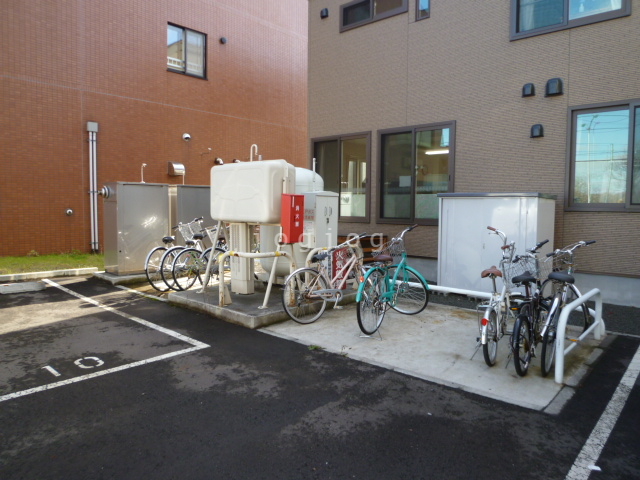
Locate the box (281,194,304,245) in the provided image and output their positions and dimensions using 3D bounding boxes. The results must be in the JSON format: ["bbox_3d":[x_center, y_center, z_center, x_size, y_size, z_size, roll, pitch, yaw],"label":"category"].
[{"bbox_3d":[-0.337,-0.265,5.611,0.160,0.594,0.237,5,6,41],"label":"box"}]

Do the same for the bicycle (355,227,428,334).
[{"bbox_3d":[0.790,0.447,5.125,0.620,1.120,1.520,4,6,33],"label":"bicycle"}]

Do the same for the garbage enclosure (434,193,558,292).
[{"bbox_3d":[2.894,0.036,7.375,1.558,1.617,0.956,5,6,42],"label":"garbage enclosure"}]

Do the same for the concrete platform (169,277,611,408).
[{"bbox_3d":[0.490,0.913,5.845,5.321,0.191,2.528,5,6,42],"label":"concrete platform"}]

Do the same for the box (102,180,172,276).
[{"bbox_3d":[-3.464,-0.244,8.422,0.514,1.624,1.014,5,6,42],"label":"box"}]

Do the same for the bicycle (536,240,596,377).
[{"bbox_3d":[2.260,0.587,4.215,0.551,1.103,1.720,4,6,36],"label":"bicycle"}]

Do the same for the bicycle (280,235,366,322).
[{"bbox_3d":[0.164,0.456,5.431,1.480,1.040,0.570,-3,6,-40],"label":"bicycle"}]

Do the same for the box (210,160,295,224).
[{"bbox_3d":[-0.985,-0.658,6.371,1.360,0.816,0.507,5,6,42],"label":"box"}]

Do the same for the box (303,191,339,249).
[{"bbox_3d":[0.003,-0.300,6.612,0.280,0.815,0.484,5,6,41],"label":"box"}]

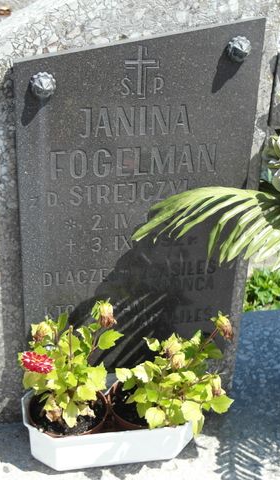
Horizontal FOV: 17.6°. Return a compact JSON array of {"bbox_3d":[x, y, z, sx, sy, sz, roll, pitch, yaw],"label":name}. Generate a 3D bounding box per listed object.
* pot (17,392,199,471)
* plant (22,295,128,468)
[{"bbox_3d":[-0.050,0.306,1.532,0.293,0.085,0.139,-4,32,-10],"label":"pot"},{"bbox_3d":[-0.108,0.223,1.461,0.166,0.290,0.146,-4,32,-10],"label":"plant"}]

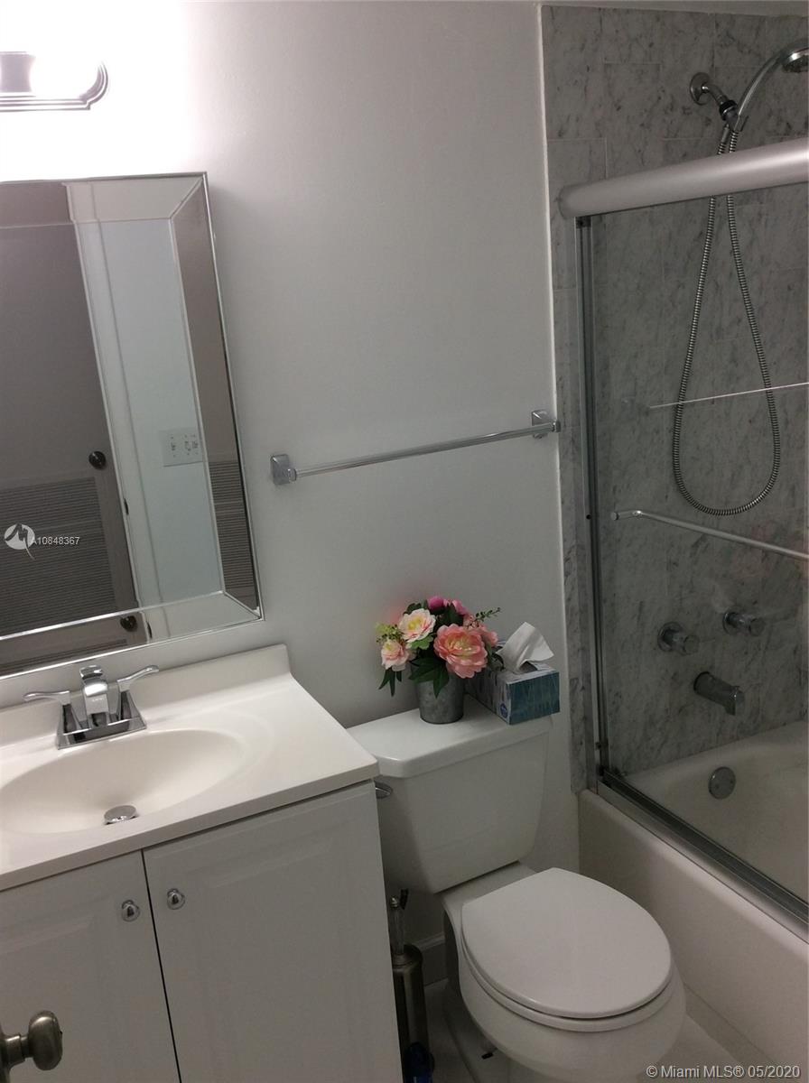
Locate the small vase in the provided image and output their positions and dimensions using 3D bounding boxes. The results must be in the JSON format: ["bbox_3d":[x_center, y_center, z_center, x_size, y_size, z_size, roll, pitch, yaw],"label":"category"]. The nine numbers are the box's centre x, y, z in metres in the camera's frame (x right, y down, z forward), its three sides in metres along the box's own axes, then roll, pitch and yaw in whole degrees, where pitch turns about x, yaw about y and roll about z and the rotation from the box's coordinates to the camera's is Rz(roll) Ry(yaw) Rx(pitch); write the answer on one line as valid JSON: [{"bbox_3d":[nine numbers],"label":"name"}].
[{"bbox_3d":[0.076,0.323,2.131,0.100,0.102,0.100,-5,15,1],"label":"small vase"}]

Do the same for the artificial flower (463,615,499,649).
[{"bbox_3d":[0.162,0.191,2.128,0.060,0.070,0.074,7,19,38],"label":"artificial flower"}]

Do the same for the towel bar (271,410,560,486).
[{"bbox_3d":[0.047,-0.192,2.069,0.645,0.060,0.075,-11,16,-23],"label":"towel bar"}]

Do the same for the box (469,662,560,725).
[{"bbox_3d":[0.222,0.304,2.179,0.118,0.089,0.228,-11,16,-23],"label":"box"}]

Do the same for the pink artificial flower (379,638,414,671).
[{"bbox_3d":[-0.016,0.232,2.034,0.068,0.066,0.060,-2,15,13],"label":"pink artificial flower"}]

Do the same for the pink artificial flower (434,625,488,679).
[{"bbox_3d":[0.115,0.227,2.052,0.110,0.105,0.075,-6,15,-4],"label":"pink artificial flower"}]

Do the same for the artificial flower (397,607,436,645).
[{"bbox_3d":[0.025,0.172,2.040,0.076,0.068,0.060,-4,15,3],"label":"artificial flower"}]

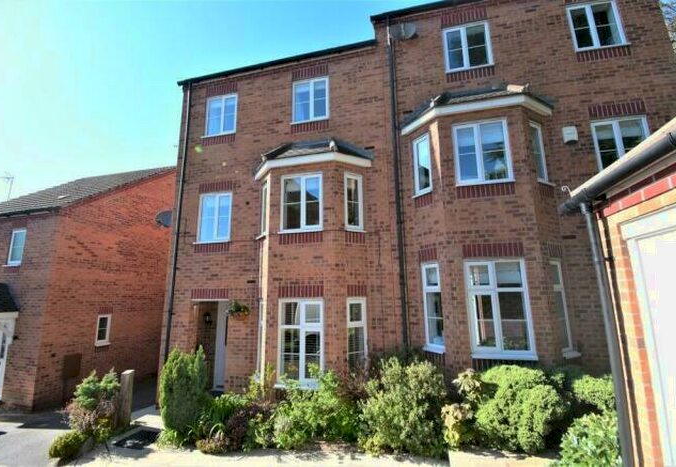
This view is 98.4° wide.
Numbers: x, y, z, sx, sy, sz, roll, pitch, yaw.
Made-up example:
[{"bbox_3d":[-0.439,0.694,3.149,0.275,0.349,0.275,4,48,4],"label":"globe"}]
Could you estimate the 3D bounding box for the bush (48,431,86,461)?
[{"bbox_3d":[-4.138,3.252,4.475,0.430,0.320,0.520,-3,-11,13],"label":"bush"}]

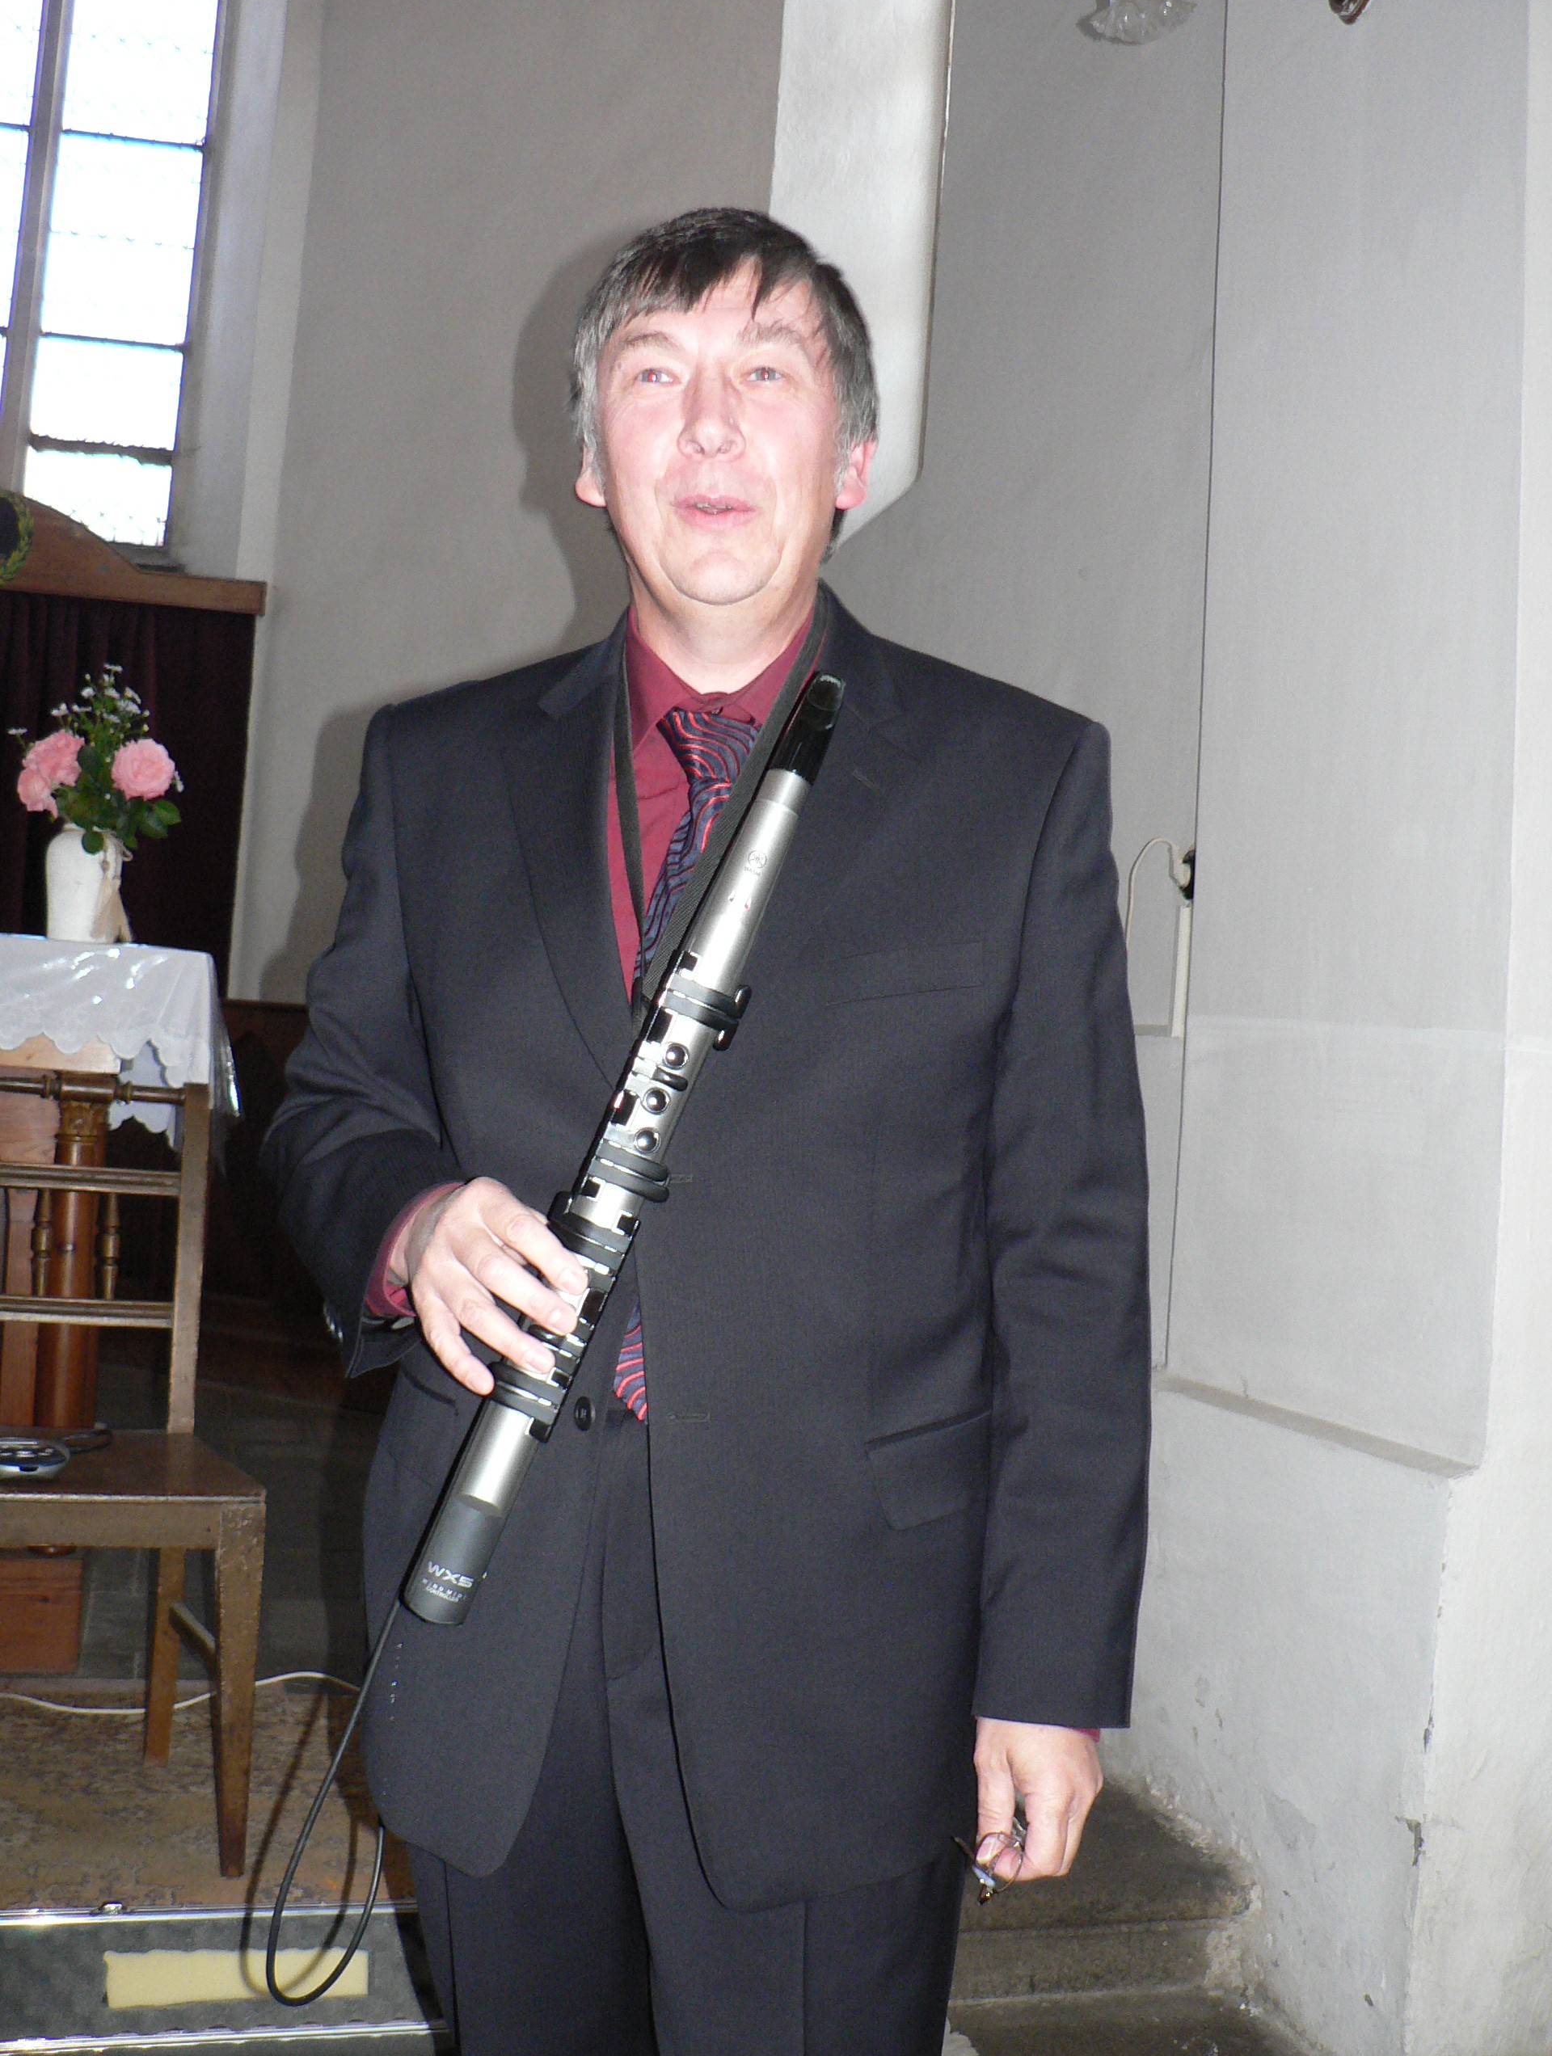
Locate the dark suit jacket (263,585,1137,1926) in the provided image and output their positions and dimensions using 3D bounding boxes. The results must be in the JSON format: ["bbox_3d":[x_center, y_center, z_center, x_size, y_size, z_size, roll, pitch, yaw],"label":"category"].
[{"bbox_3d":[-0.045,0.130,1.390,0.570,0.825,0.340,3,-3,10],"label":"dark suit jacket"}]

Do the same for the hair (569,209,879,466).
[{"bbox_3d":[-0.035,-0.423,1.370,0.192,0.185,0.210,3,-3,5],"label":"hair"}]

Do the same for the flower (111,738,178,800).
[{"bbox_3d":[-0.970,-0.398,3.300,0.100,0.095,0.085,4,-3,-11],"label":"flower"}]

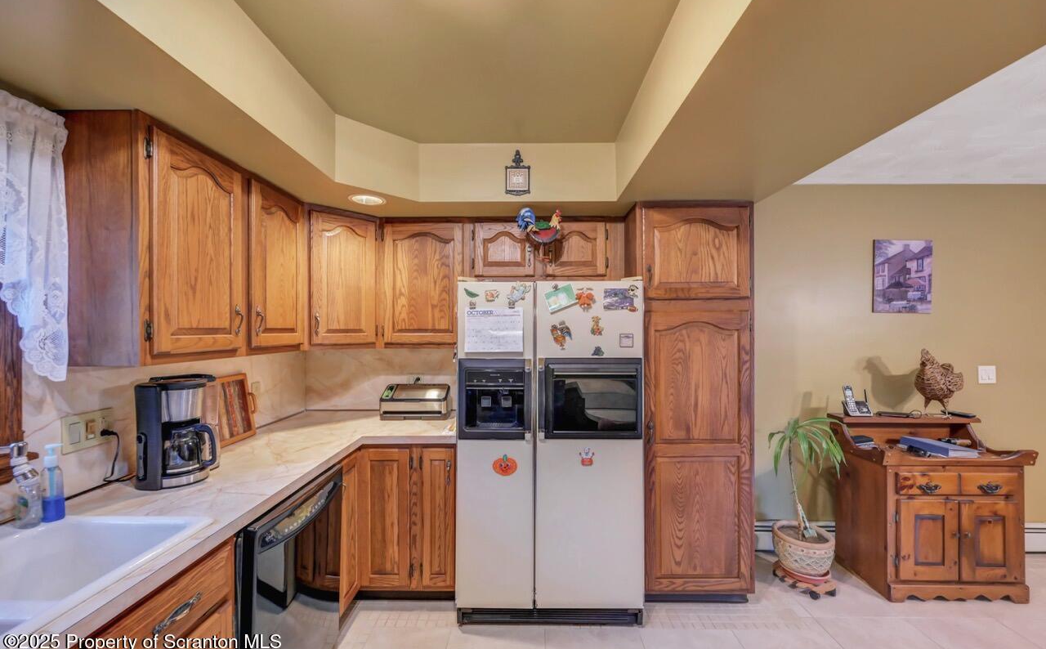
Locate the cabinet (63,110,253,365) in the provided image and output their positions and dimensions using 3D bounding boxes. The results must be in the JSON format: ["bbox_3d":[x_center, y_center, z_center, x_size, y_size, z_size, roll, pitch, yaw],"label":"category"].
[{"bbox_3d":[-1.304,-0.259,1.466,0.313,0.757,0.527,0,0,0],"label":"cabinet"}]

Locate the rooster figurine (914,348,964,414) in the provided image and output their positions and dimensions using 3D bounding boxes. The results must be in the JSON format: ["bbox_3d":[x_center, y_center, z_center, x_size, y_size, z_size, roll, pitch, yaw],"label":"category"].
[{"bbox_3d":[2.575,0.357,2.515,0.320,0.420,0.180,0,0,-21],"label":"rooster figurine"}]

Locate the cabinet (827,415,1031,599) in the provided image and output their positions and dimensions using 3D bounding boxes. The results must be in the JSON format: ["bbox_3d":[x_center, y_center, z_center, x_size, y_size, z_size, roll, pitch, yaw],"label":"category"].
[{"bbox_3d":[2.357,1.040,2.402,0.825,0.950,0.430,0,0,1],"label":"cabinet"}]

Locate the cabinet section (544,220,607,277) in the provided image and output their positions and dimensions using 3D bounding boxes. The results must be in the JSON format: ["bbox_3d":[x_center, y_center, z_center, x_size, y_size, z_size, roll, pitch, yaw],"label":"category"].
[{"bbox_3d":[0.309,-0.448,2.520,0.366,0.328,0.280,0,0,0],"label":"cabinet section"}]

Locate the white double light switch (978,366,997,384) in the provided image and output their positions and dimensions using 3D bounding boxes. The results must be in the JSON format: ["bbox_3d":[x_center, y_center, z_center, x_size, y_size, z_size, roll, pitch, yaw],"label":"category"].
[{"bbox_3d":[3.130,0.339,2.740,0.117,0.116,0.012,0,0,1],"label":"white double light switch"}]

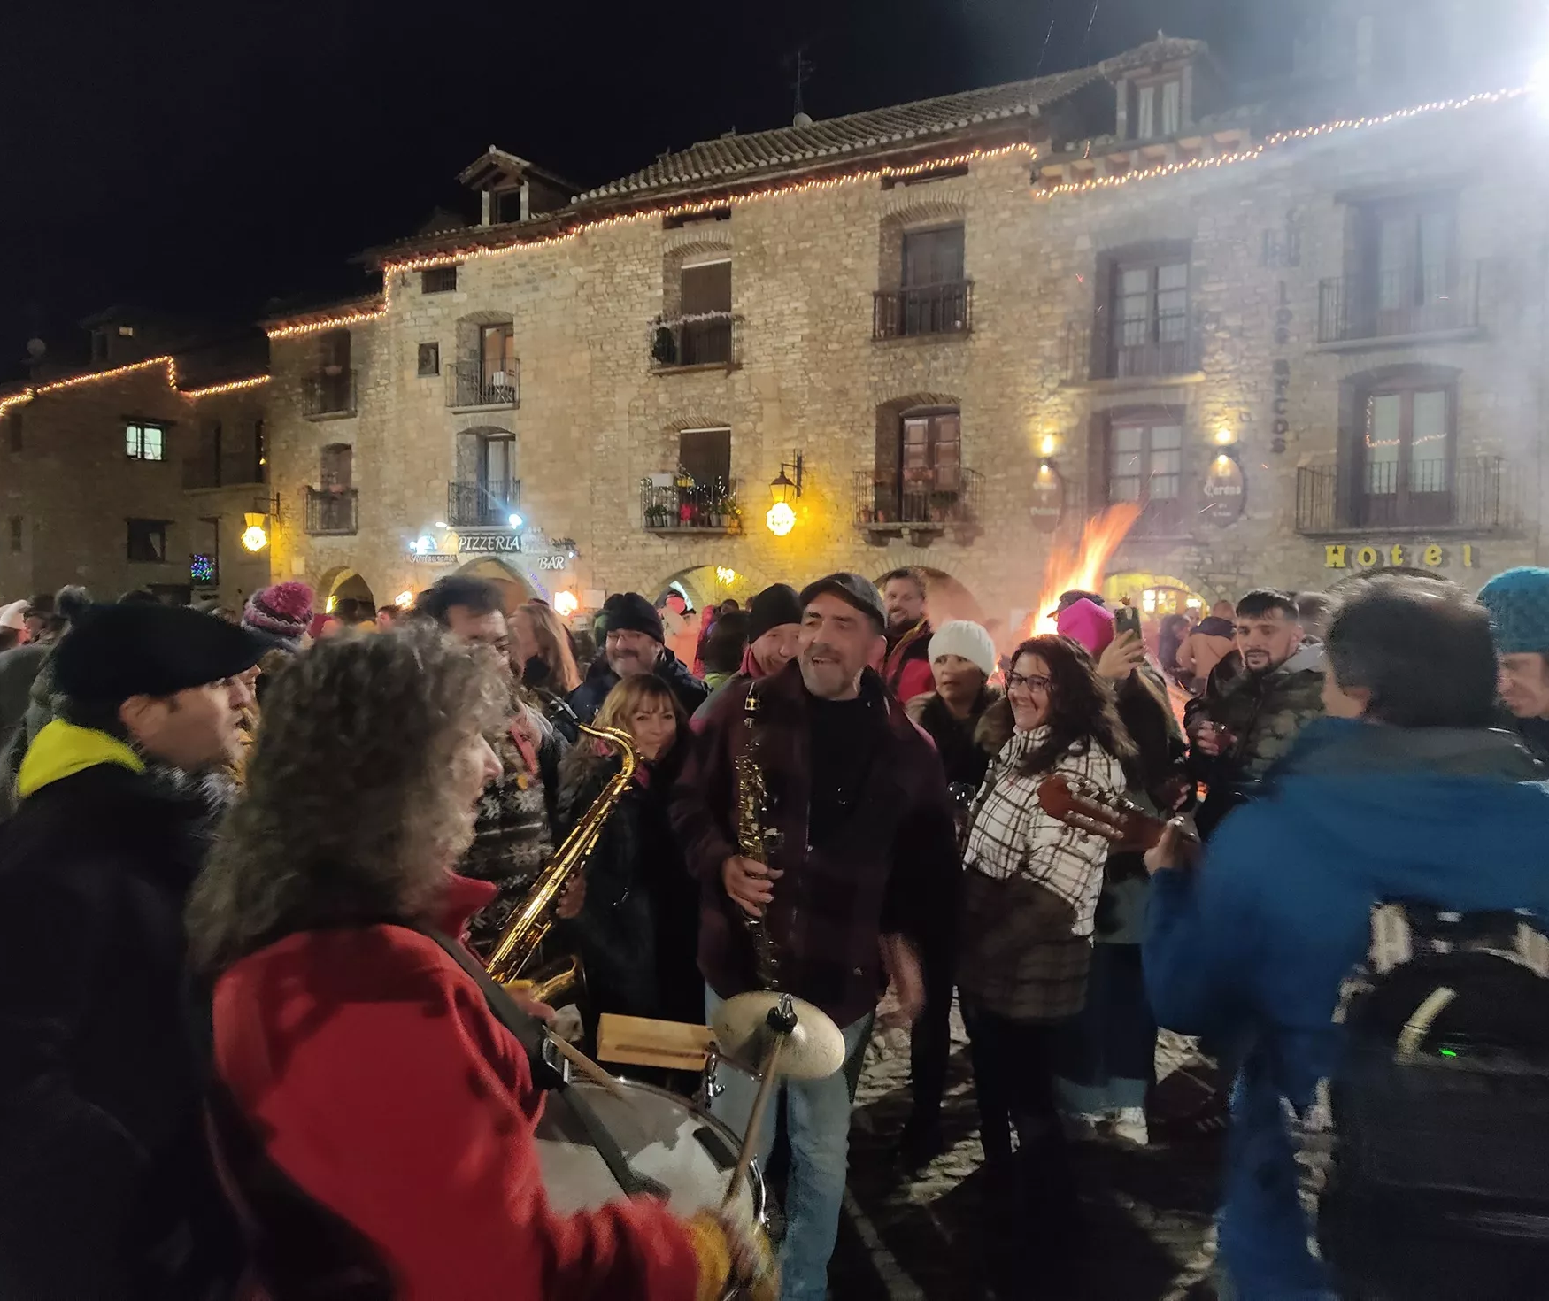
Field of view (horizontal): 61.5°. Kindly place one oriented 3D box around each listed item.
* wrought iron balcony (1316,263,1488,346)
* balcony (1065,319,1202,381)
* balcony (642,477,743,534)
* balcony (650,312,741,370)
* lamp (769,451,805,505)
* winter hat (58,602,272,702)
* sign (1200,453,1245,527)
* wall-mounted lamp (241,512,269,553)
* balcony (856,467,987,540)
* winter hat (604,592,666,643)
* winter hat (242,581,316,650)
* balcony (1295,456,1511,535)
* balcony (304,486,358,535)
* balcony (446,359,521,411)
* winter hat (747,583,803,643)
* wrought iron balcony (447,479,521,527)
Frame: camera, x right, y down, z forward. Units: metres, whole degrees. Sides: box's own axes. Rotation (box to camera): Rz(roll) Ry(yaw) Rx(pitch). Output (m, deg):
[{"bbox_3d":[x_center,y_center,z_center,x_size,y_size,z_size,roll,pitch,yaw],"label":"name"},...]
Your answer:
[{"bbox_3d":[9.419,-5.190,19.633,2.250,1.000,0.500,2,2,32],"label":"wrought iron balcony"},{"bbox_3d":[5.951,-4.997,21.878,2.200,0.970,0.450,2,2,32],"label":"balcony"},{"bbox_3d":[-1.741,-2.956,26.587,2.097,1.044,0.550,2,2,31],"label":"balcony"},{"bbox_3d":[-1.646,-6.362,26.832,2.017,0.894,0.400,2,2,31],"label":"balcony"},{"bbox_3d":[0.253,-3.319,25.191,0.420,0.950,0.750,2,2,31],"label":"lamp"},{"bbox_3d":[-0.808,0.001,1.720,0.280,0.130,0.250,0,2,-29],"label":"winter hat"},{"bbox_3d":[7.382,-2.637,21.448,0.660,1.164,0.120,2,2,33],"label":"sign"},{"bbox_3d":[-13.465,-3.059,33.800,0.650,1.080,0.650,2,2,32],"label":"wall-mounted lamp"},{"bbox_3d":[2.626,-2.693,23.847,2.250,1.080,0.700,2,2,31],"label":"balcony"},{"bbox_3d":[-0.414,-0.094,3.850,0.190,0.165,0.220,1,2,21],"label":"winter hat"},{"bbox_3d":[-1.601,-0.111,4.200,0.240,0.215,0.220,5,13,-29],"label":"winter hat"},{"bbox_3d":[9.566,-2.340,19.928,2.888,1.022,0.750,2,2,33],"label":"balcony"},{"bbox_3d":[-10.989,-3.432,32.292,1.500,1.100,0.400,2,2,31],"label":"balcony"},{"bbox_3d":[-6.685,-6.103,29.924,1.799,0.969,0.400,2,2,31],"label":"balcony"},{"bbox_3d":[0.007,-0.124,4.350,0.190,0.200,0.220,1,3,-27],"label":"winter hat"},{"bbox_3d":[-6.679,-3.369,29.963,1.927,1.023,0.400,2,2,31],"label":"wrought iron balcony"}]

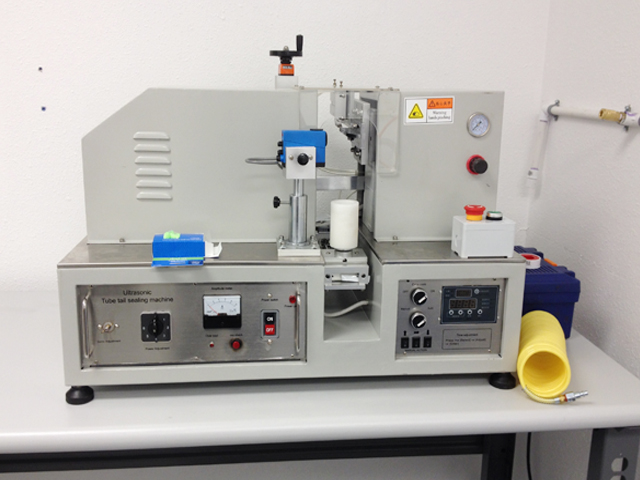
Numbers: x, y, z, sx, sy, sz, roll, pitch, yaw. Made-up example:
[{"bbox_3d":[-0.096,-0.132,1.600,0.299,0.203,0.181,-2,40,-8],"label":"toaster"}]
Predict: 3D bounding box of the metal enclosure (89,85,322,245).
[{"bbox_3d":[-0.225,-0.158,1.288,0.418,0.280,0.240,0,14,-5],"label":"metal enclosure"}]

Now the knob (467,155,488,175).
[{"bbox_3d":[0.295,-0.137,1.201,0.037,0.037,0.030,0,14,-5],"label":"knob"}]

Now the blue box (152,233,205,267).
[{"bbox_3d":[-0.239,0.015,1.110,0.086,0.030,0.108,0,14,-5],"label":"blue box"}]

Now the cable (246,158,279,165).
[{"bbox_3d":[-0.101,-0.135,1.113,0.058,0.011,0.040,0,14,-5],"label":"cable"}]

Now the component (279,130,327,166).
[{"bbox_3d":[-0.029,-0.158,1.115,0.085,0.063,0.036,0,14,-5],"label":"component"}]

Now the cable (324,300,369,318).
[{"bbox_3d":[0.049,0.132,1.232,0.093,0.033,0.045,0,14,-5],"label":"cable"}]

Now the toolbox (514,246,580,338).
[{"bbox_3d":[0.450,0.115,1.506,0.190,0.151,0.257,0,14,-5],"label":"toolbox"}]

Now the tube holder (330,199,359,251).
[{"bbox_3d":[0.043,-0.028,1.150,0.049,0.083,0.049,0,14,-5],"label":"tube holder"}]

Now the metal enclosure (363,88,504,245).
[{"bbox_3d":[0.212,-0.161,1.326,0.233,0.280,0.240,0,14,-5],"label":"metal enclosure"}]

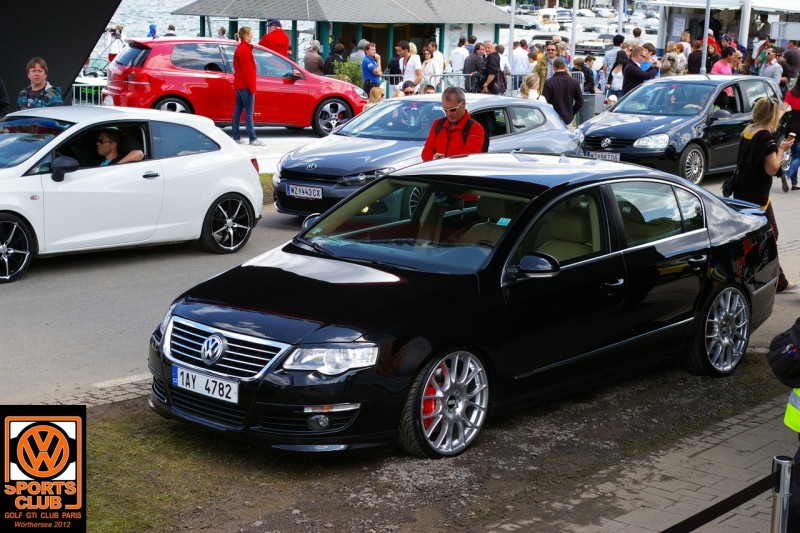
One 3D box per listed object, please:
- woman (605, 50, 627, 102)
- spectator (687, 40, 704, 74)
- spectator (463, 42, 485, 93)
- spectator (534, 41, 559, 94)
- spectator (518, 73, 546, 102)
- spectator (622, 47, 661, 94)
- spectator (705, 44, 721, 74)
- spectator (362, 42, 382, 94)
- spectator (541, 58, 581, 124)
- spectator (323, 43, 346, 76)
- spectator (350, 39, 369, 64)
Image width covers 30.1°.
[{"bbox_3d":[3.659,-2.833,25.352,0.460,1.670,0.350,6,11,21],"label":"woman"},{"bbox_3d":[6.065,-3.760,30.639,0.500,1.740,0.340,2,9,9],"label":"spectator"},{"bbox_3d":[1.352,-3.281,27.740,0.380,1.750,0.500,1,9,3],"label":"spectator"},{"bbox_3d":[2.319,-2.611,23.344,0.550,1.800,0.350,2,9,9],"label":"spectator"},{"bbox_3d":[1.784,-1.796,20.130,0.460,1.620,0.340,6,11,30],"label":"spectator"},{"bbox_3d":[3.869,-2.664,24.162,0.620,1.780,0.520,4,11,14],"label":"spectator"},{"bbox_3d":[6.269,-3.651,30.139,0.470,1.670,0.310,4,10,17],"label":"spectator"},{"bbox_3d":[-0.547,-3.187,27.146,0.360,1.760,0.480,5,10,20],"label":"spectator"},{"bbox_3d":[2.238,-2.014,20.743,0.600,1.780,0.360,2,9,6],"label":"spectator"},{"bbox_3d":[-1.250,-3.426,28.739,0.500,1.740,0.360,6,11,30],"label":"spectator"},{"bbox_3d":[-0.763,-3.641,29.645,0.500,1.740,0.320,4,10,17],"label":"spectator"}]

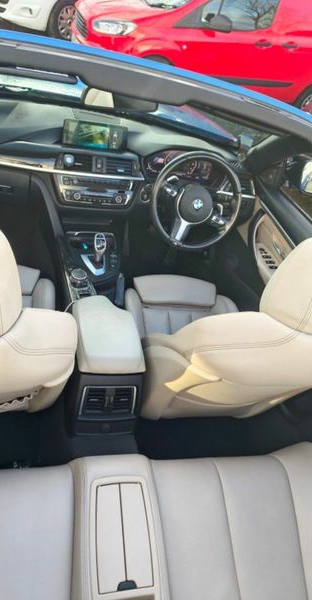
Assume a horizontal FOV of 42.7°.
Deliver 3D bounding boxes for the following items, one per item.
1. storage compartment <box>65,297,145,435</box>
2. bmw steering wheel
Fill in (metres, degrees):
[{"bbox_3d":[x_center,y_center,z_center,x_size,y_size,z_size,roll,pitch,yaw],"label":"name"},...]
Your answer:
[{"bbox_3d":[-0.173,0.199,1.292,0.200,0.290,0.340,3,34,-17],"label":"storage compartment"},{"bbox_3d":[0.163,-0.398,1.603,0.372,0.372,0.100,13,8,-18],"label":"bmw steering wheel"}]

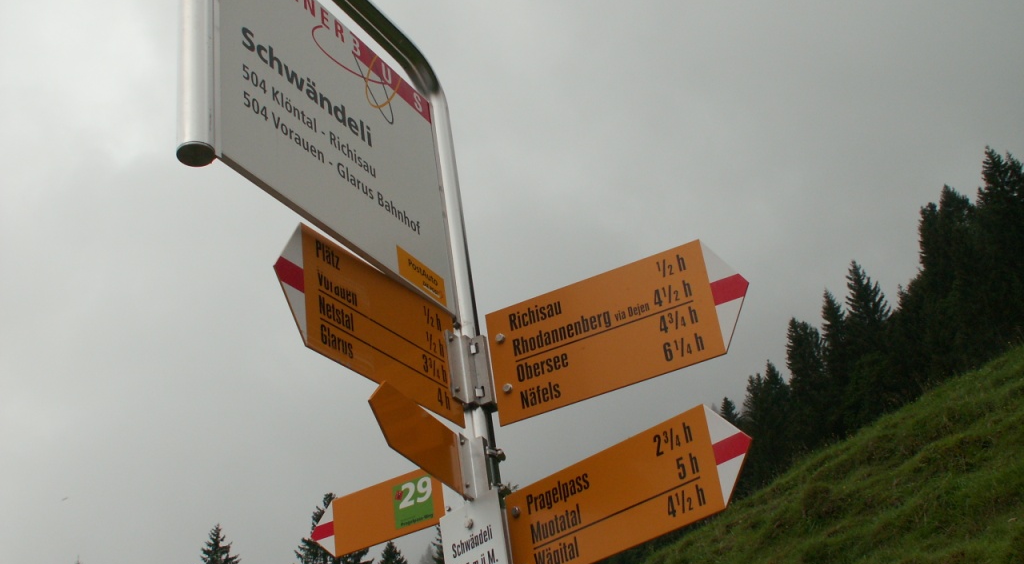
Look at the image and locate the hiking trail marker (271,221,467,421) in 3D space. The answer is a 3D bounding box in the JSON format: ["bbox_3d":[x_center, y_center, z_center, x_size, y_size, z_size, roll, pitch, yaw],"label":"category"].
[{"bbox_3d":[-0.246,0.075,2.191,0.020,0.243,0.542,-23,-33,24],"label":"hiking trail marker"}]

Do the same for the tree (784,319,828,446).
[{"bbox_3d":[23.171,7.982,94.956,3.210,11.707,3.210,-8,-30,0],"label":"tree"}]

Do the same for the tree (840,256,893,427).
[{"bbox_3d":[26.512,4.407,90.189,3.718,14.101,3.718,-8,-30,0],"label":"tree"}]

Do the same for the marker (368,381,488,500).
[{"bbox_3d":[-0.160,0.277,2.155,0.025,0.127,0.391,-18,-31,16],"label":"marker"}]

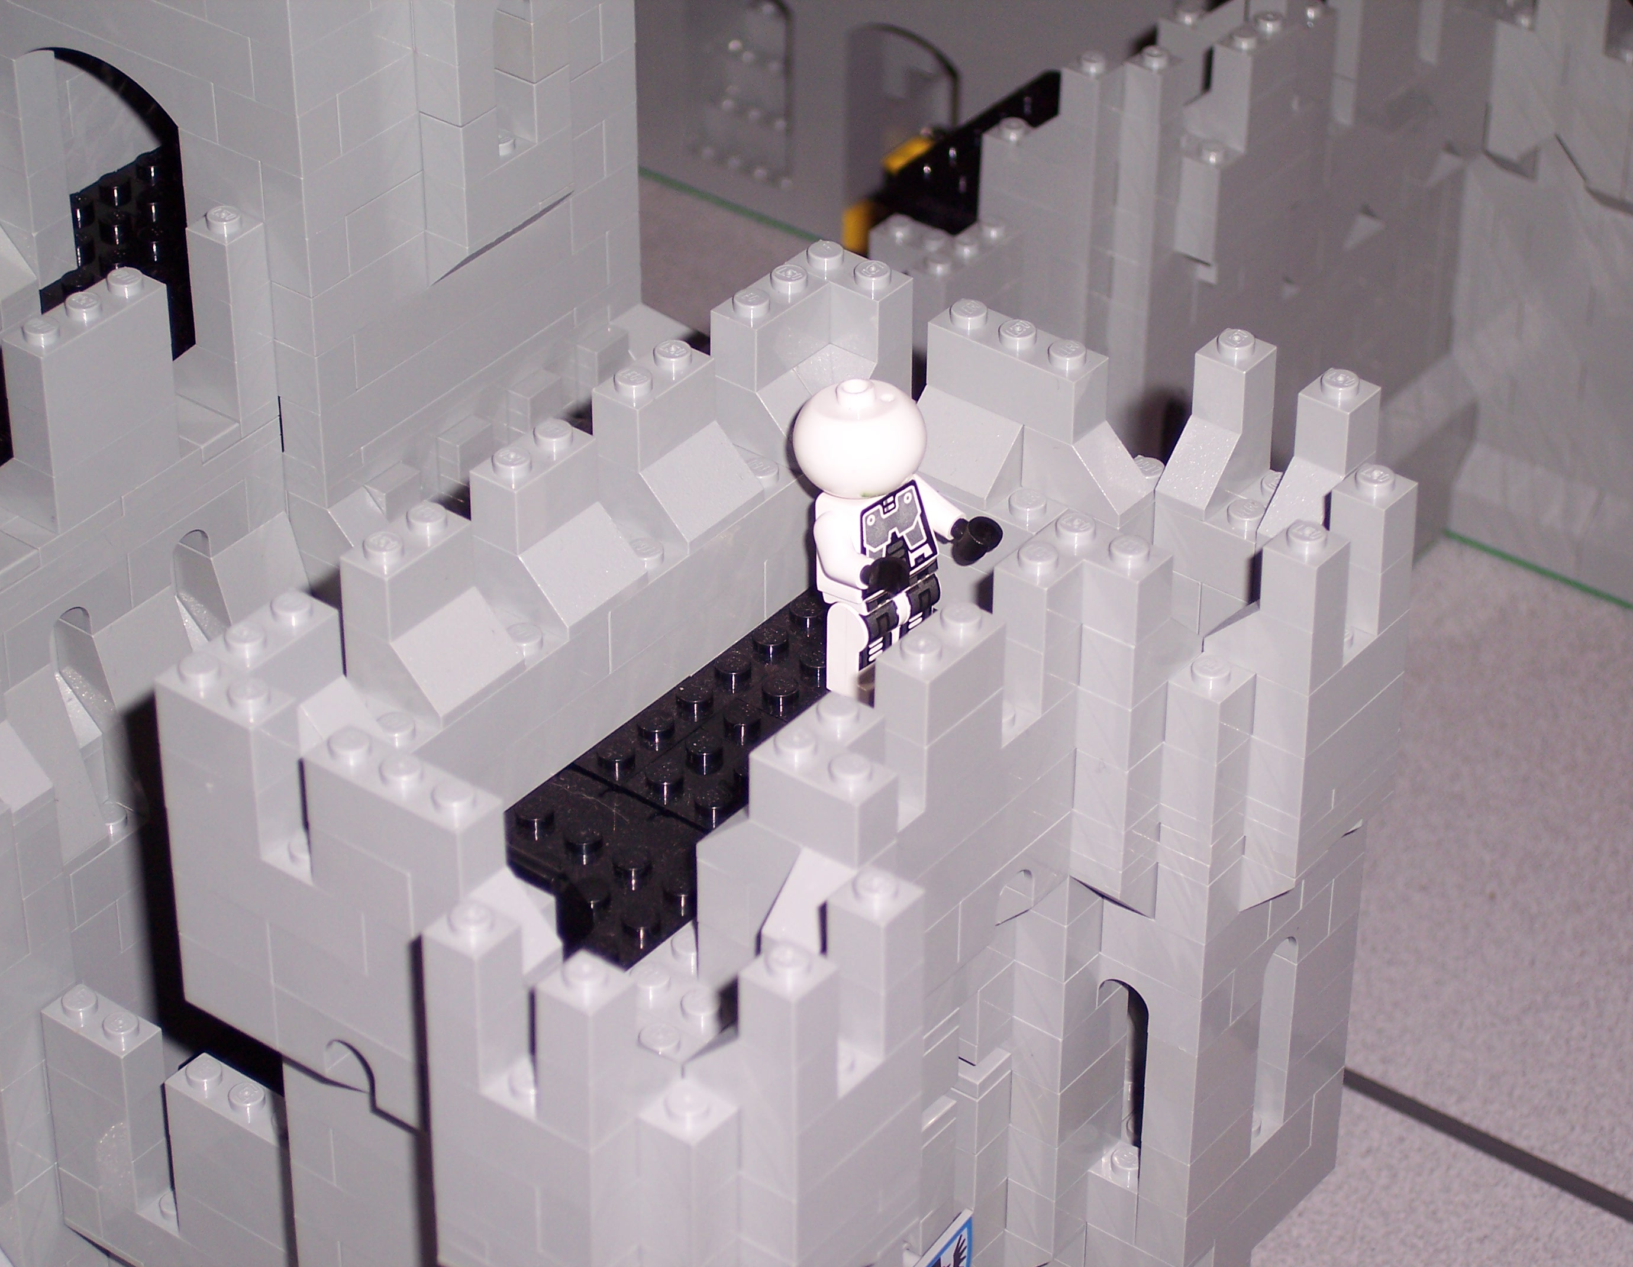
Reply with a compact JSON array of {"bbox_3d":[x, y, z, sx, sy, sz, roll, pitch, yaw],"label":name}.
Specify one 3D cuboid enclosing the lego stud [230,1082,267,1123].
[{"bbox_3d":[-0.078,0.064,0.700,0.005,0.002,0.005,0,36,0],"label":"lego stud"}]

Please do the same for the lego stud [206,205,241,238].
[{"bbox_3d":[-0.084,-0.058,0.716,0.005,0.002,0.005,0,36,0],"label":"lego stud"}]

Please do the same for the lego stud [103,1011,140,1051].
[{"bbox_3d":[-0.097,0.055,0.711,0.005,0.002,0.005,25,42,30],"label":"lego stud"}]

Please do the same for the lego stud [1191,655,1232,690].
[{"bbox_3d":[0.049,0.005,0.634,0.005,0.002,0.005,0,36,0],"label":"lego stud"}]

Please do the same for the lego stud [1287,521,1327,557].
[{"bbox_3d":[0.060,-0.012,0.624,0.005,0.002,0.005,0,36,0],"label":"lego stud"}]

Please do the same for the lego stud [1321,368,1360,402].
[{"bbox_3d":[0.067,-0.032,0.653,0.005,0.002,0.005,0,36,0],"label":"lego stud"}]

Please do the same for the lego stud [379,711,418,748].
[{"bbox_3d":[-0.051,0.012,0.624,0.005,0.002,0.005,0,36,0],"label":"lego stud"}]

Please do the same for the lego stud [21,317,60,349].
[{"bbox_3d":[-0.105,-0.041,0.684,0.005,0.002,0.005,0,36,0],"label":"lego stud"}]

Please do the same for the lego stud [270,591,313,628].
[{"bbox_3d":[-0.063,-0.003,0.612,0.005,0.002,0.005,0,36,0],"label":"lego stud"}]

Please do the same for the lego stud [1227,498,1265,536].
[{"bbox_3d":[0.056,-0.015,0.663,0.005,0.002,0.005,25,42,30],"label":"lego stud"}]

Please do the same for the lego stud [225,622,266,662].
[{"bbox_3d":[-0.068,0.001,0.605,0.005,0.002,0.005,0,36,0],"label":"lego stud"}]

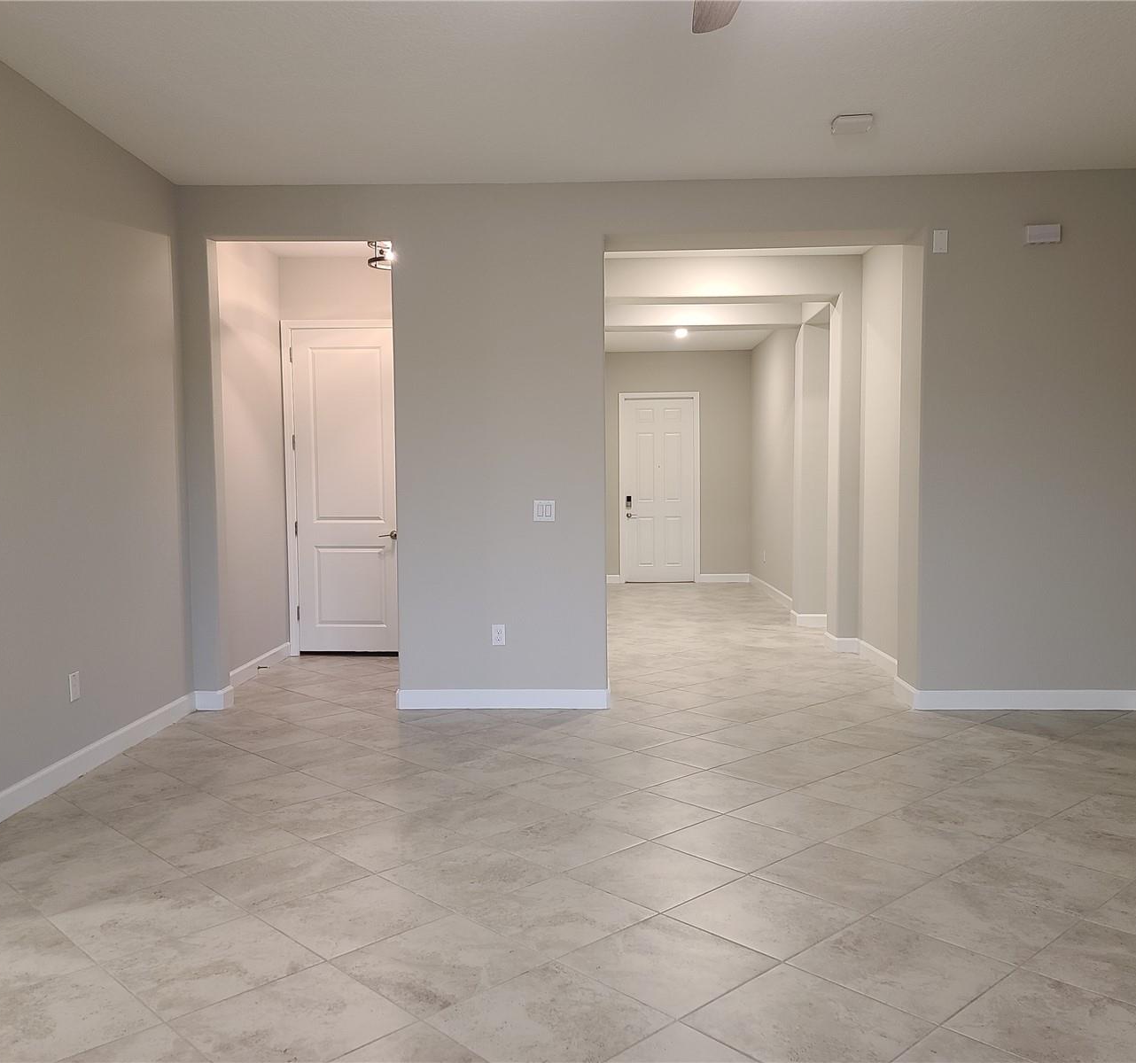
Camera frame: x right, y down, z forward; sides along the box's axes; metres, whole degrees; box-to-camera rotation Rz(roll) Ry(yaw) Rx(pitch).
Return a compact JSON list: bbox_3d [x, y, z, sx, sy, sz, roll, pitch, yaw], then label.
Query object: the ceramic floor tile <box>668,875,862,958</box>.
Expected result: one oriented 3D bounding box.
[{"bbox_3d":[0.603,1.175,3.129,0.445,0.010,0.445,-3,4,-44],"label":"ceramic floor tile"}]

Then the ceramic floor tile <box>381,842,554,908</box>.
[{"bbox_3d":[-0.332,1.146,3.409,0.438,0.010,0.438,-3,4,-43],"label":"ceramic floor tile"}]

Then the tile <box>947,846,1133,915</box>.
[{"bbox_3d":[1.534,1.138,3.350,0.438,0.010,0.438,-3,4,-43],"label":"tile"}]

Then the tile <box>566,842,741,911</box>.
[{"bbox_3d":[0.293,1.158,3.439,0.441,0.010,0.441,-3,4,-44],"label":"tile"}]

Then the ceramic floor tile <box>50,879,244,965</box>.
[{"bbox_3d":[-1.285,1.181,3.146,0.441,0.010,0.441,-3,4,-44],"label":"ceramic floor tile"}]

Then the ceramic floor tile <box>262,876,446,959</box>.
[{"bbox_3d":[-0.664,1.186,3.158,0.445,0.010,0.445,-3,4,-44],"label":"ceramic floor tile"}]

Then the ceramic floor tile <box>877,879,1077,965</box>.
[{"bbox_3d":[1.226,1.168,3.090,0.441,0.010,0.441,-3,4,-44],"label":"ceramic floor tile"}]

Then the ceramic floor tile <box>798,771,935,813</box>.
[{"bbox_3d":[1.252,1.096,4.292,0.438,0.010,0.438,-3,4,-43],"label":"ceramic floor tile"}]

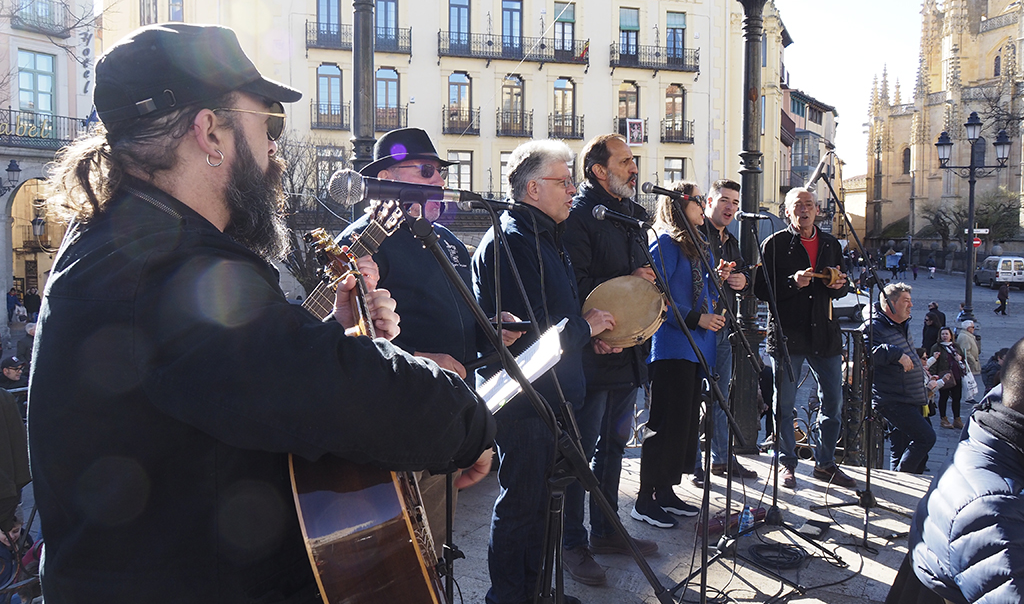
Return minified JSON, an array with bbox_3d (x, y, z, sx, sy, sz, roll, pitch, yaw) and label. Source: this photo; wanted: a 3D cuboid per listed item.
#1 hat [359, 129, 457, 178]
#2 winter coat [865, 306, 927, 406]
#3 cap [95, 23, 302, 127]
[{"bbox_3d":[-0.312,-0.451,2.500,0.300,0.135,0.270,1,3,27],"label":"hat"},{"bbox_3d":[2.451,0.349,5.300,0.380,0.660,0.520,2,3,40],"label":"winter coat"},{"bbox_3d":[-0.419,-0.310,1.130,0.275,0.135,0.185,-2,3,-33],"label":"cap"}]

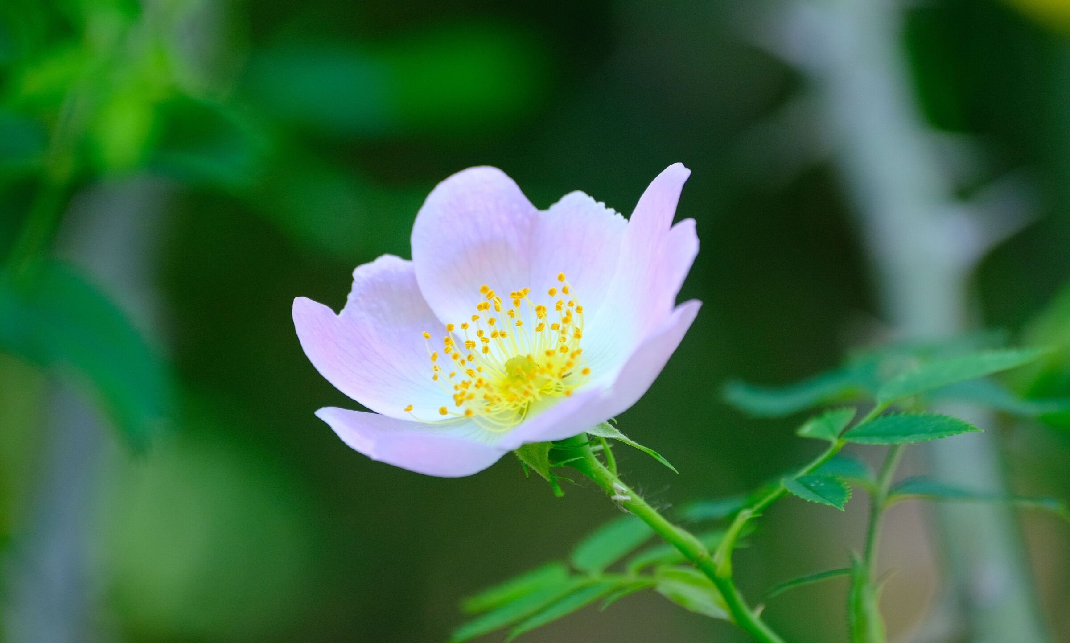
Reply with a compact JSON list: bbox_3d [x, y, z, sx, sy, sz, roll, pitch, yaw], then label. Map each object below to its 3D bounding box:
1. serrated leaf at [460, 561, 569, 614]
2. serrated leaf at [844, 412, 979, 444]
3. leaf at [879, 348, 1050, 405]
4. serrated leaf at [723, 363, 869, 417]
[{"bbox_3d":[-0.003,0.035,1.408,0.015,0.002,0.009,-21,6,15],"label":"serrated leaf"},{"bbox_3d":[0.049,0.014,1.380,0.017,0.002,0.009,-1,13,0],"label":"serrated leaf"},{"bbox_3d":[0.056,0.007,1.397,0.025,0.002,0.011,-13,14,-24],"label":"leaf"},{"bbox_3d":[0.035,0.009,1.440,0.019,0.004,0.011,-7,12,0],"label":"serrated leaf"}]

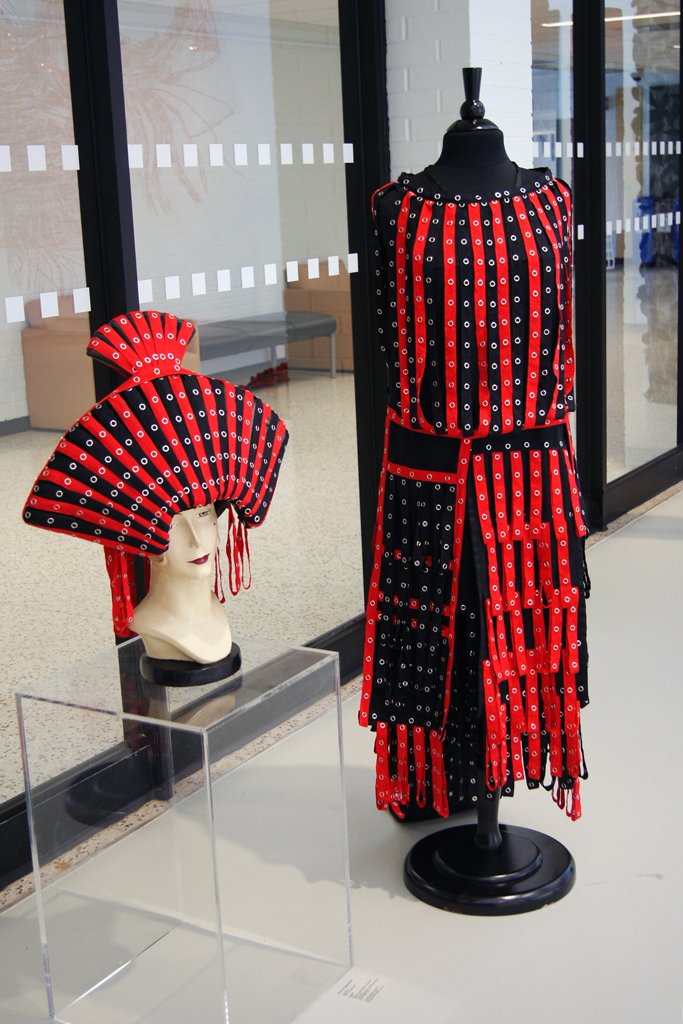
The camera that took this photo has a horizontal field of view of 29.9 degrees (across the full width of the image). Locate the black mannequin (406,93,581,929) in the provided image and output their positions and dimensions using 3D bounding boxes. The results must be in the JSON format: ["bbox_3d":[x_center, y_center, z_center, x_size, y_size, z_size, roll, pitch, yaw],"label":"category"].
[{"bbox_3d":[0.293,-0.021,2.667,0.400,1.710,0.385,-4,14,-4],"label":"black mannequin"}]

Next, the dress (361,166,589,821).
[{"bbox_3d":[0.268,-0.004,2.668,0.460,1.370,0.340,-4,14,-4],"label":"dress"}]

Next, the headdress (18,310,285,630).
[{"bbox_3d":[-0.305,-0.068,2.271,0.530,0.570,0.260,-16,19,-41],"label":"headdress"}]

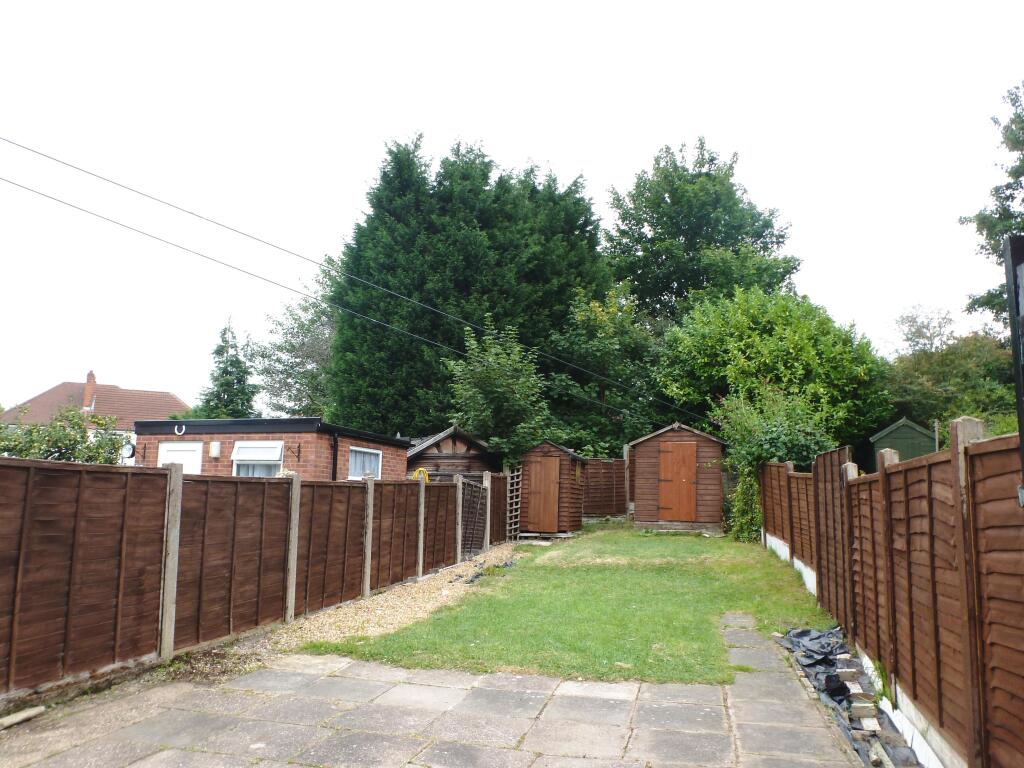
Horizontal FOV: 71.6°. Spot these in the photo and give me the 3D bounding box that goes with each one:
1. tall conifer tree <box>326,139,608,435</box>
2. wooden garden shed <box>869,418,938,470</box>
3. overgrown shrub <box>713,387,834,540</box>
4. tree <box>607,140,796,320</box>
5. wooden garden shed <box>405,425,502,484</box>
[{"bbox_3d":[-1.724,-2.288,25.467,9.600,13.718,7.500,1,-7,0],"label":"tall conifer tree"},{"bbox_3d":[9.682,1.911,17.586,1.680,2.050,2.000,-2,-7,24],"label":"wooden garden shed"},{"bbox_3d":[5.340,1.624,14.500,2.300,3.050,2.100,-1,-7,15],"label":"overgrown shrub"},{"bbox_3d":[7.121,-2.706,26.228,7.800,13.200,7.500,-1,-7,15],"label":"tree"},{"bbox_3d":[-1.285,2.400,18.390,2.550,2.500,2.500,0,-7,5],"label":"wooden garden shed"}]

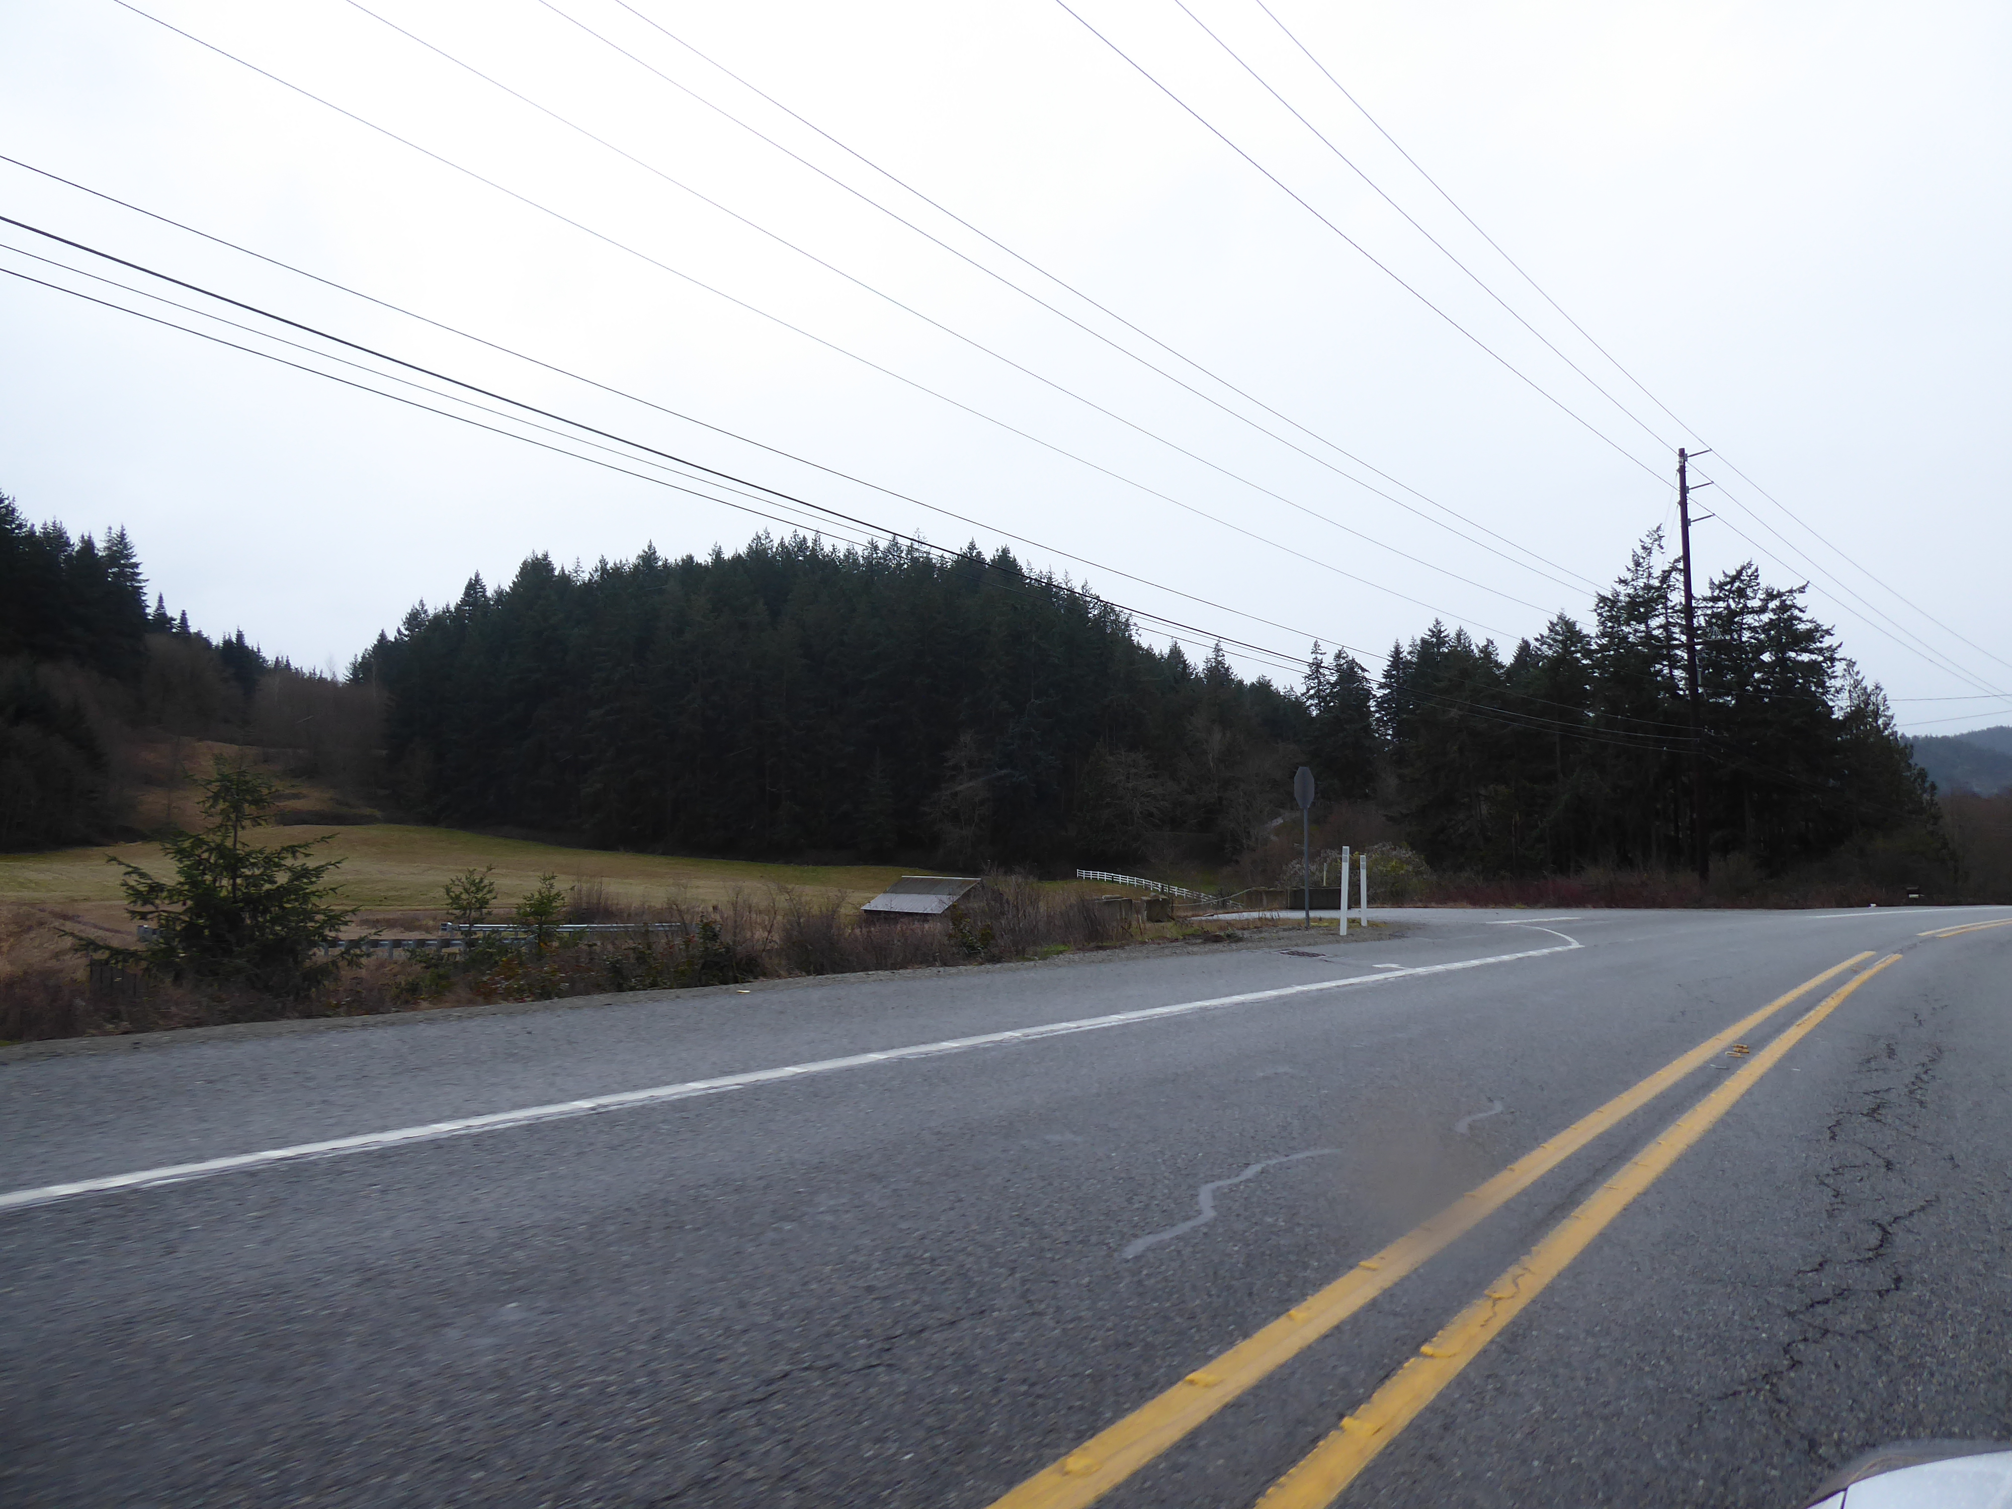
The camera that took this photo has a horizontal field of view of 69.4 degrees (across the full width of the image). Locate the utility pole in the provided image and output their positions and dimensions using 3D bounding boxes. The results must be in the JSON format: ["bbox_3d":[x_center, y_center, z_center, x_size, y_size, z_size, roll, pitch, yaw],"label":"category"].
[{"bbox_3d":[28.787,-3.668,60.852,0.420,18.600,0.420,0,-5,0],"label":"utility pole"}]

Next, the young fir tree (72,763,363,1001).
[{"bbox_3d":[-5.944,0.952,11.000,2.000,1.870,1.950,0,-5,0],"label":"young fir tree"}]

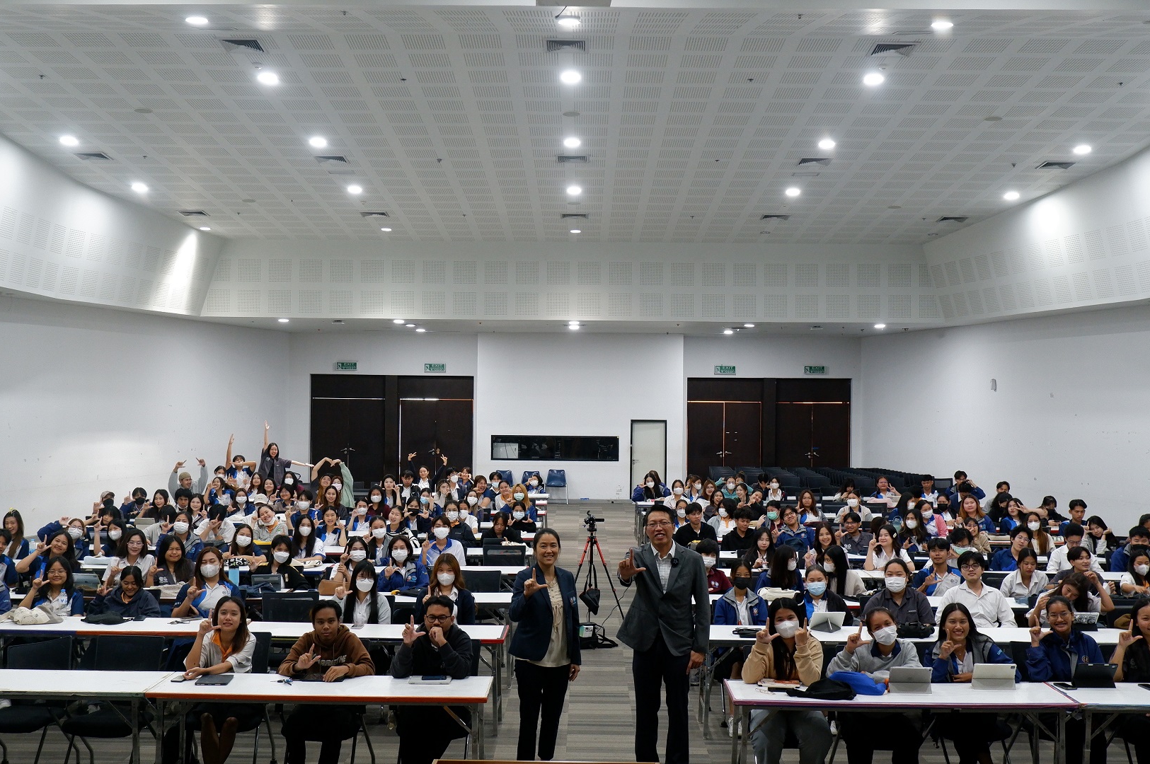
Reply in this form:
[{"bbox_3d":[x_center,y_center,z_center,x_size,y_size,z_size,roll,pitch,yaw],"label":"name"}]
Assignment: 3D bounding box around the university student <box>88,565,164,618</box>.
[{"bbox_3d":[-3.579,2.031,9.968,0.580,1.130,0.750,1,-1,-8],"label":"university student"}]

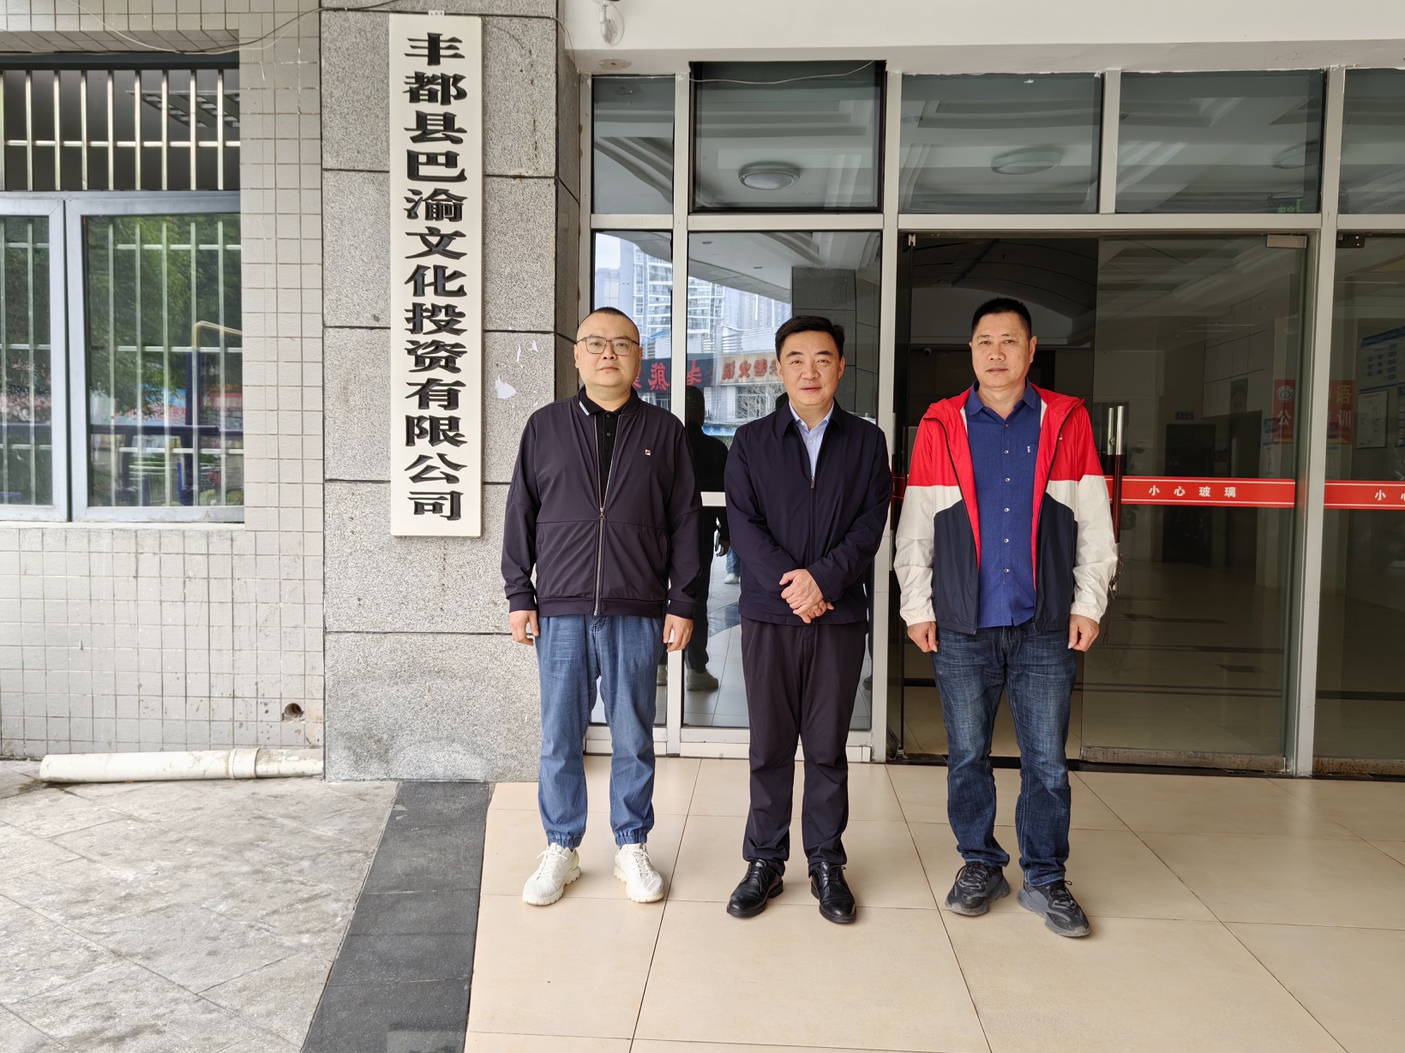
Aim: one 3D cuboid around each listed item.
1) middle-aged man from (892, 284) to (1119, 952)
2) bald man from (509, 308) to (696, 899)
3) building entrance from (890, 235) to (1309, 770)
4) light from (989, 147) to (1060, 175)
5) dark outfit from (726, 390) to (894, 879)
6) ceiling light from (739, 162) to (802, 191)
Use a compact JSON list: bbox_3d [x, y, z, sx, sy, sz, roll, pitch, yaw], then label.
[{"bbox_3d":[0.881,0.230,3.207,0.610,1.781,0.380,1,3,11],"label":"middle-aged man"},{"bbox_3d":[-0.308,0.221,3.315,0.589,1.755,0.350,1,3,-3],"label":"bald man"},{"bbox_3d":[1.685,-0.088,4.674,1.726,2.267,0.160,1,3,4],"label":"building entrance"},{"bbox_3d":[1.831,-2.061,6.187,0.400,0.120,0.400,1,3,4],"label":"light"},{"bbox_3d":[0.305,0.314,3.192,0.480,1.355,0.330,1,3,7],"label":"dark outfit"},{"bbox_3d":[0.411,-2.137,6.678,0.380,0.110,0.380,1,3,4],"label":"ceiling light"}]

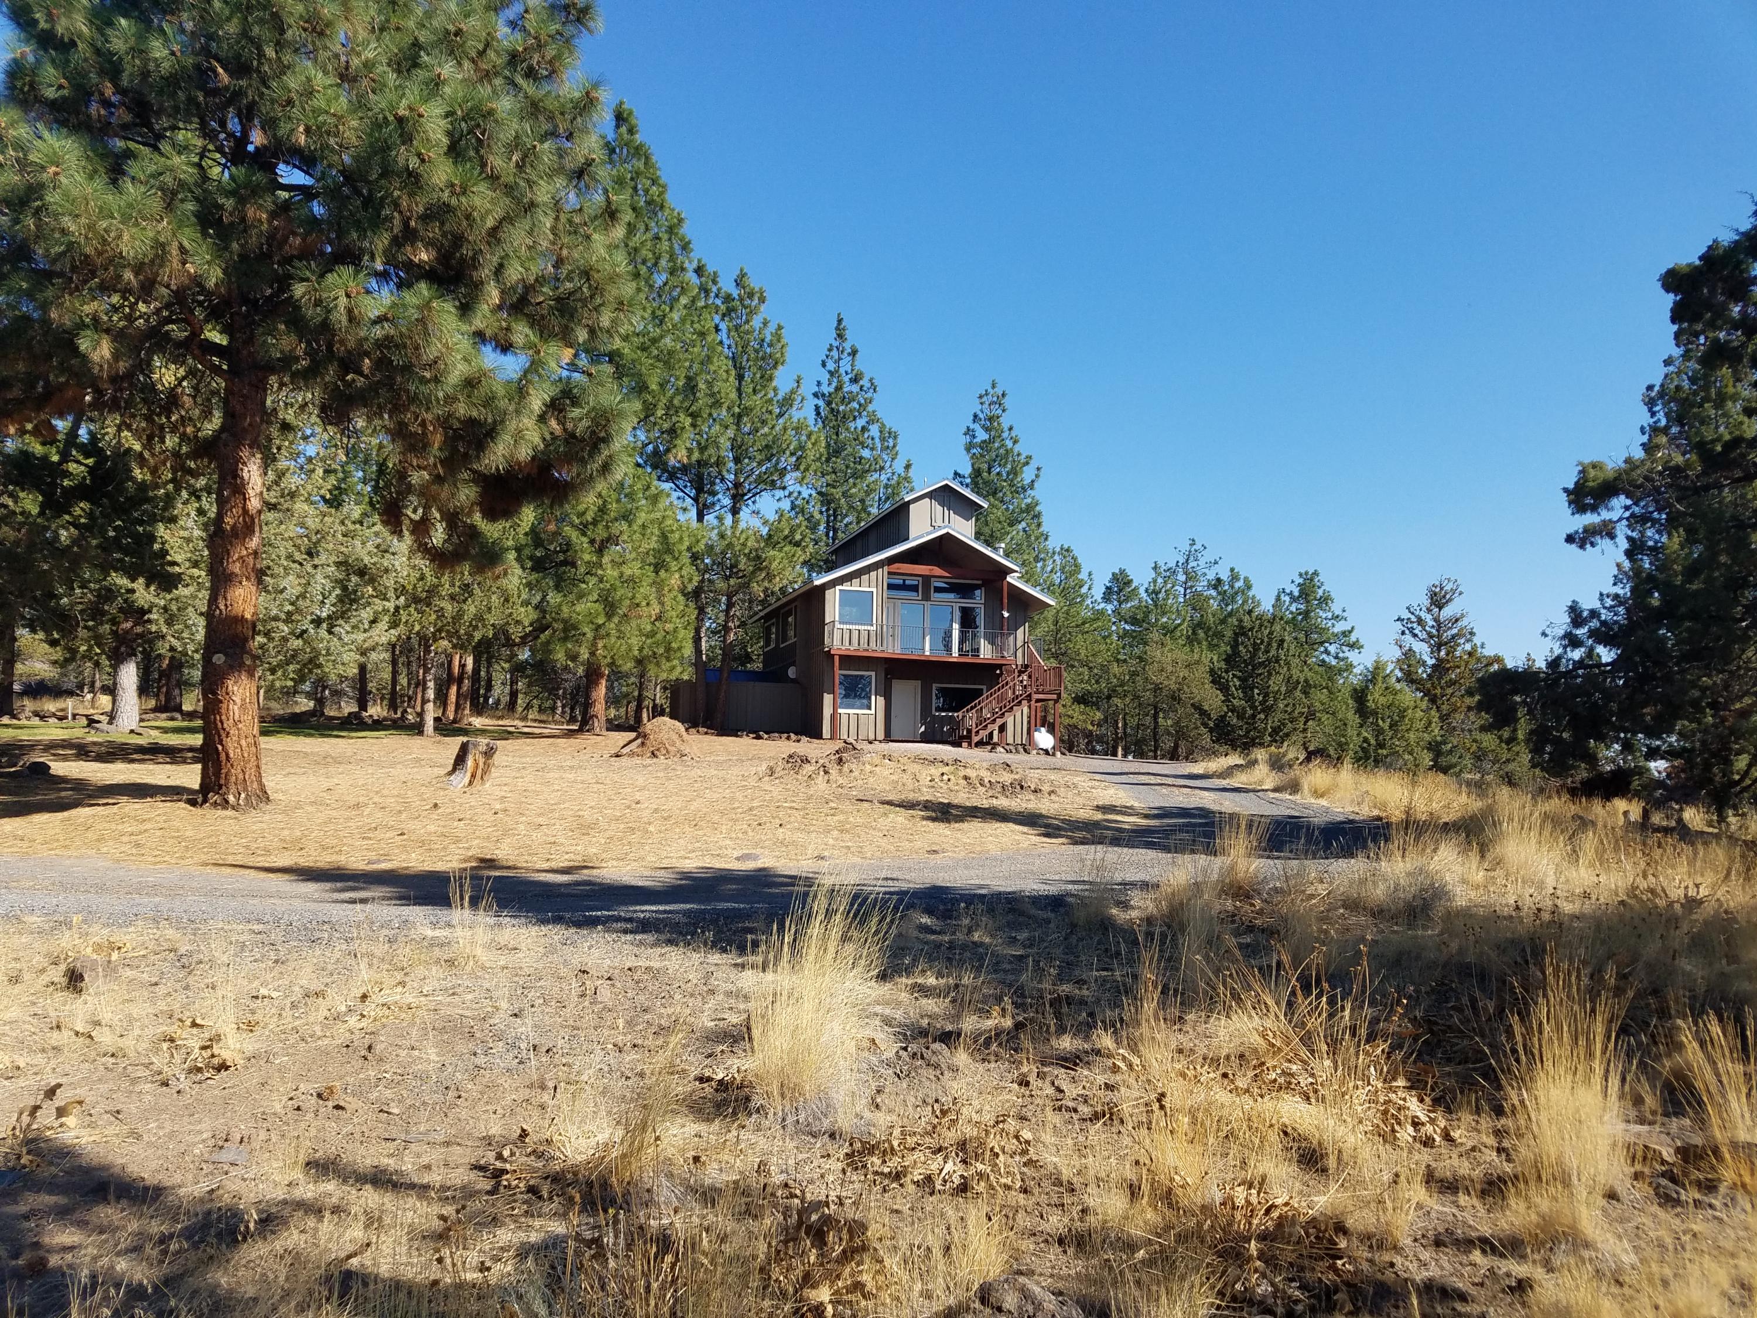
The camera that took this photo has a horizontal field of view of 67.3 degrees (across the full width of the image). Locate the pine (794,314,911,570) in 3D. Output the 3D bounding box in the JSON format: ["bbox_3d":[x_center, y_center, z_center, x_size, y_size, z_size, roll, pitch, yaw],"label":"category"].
[{"bbox_3d":[-1.741,-6.283,63.976,5.800,21.600,5.800,1,-6,-2],"label":"pine"}]

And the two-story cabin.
[{"bbox_3d":[0.770,-1.184,49.880,9.800,9.350,11.000,3,-6,-18],"label":"two-story cabin"}]

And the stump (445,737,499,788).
[{"bbox_3d":[-6.332,1.635,20.600,0.780,0.780,0.760,3,-6,-17],"label":"stump"}]

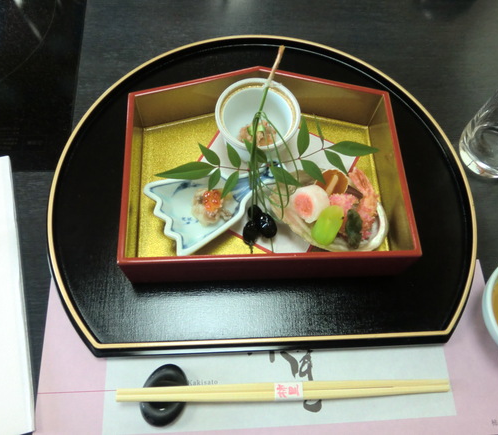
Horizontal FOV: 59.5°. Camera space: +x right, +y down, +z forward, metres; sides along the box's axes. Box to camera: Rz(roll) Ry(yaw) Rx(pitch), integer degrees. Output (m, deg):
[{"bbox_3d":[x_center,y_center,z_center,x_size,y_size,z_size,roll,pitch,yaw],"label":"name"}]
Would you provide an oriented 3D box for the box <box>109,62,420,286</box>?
[{"bbox_3d":[0.012,-0.040,0.358,0.214,0.047,0.170,-1,67,-4],"label":"box"}]

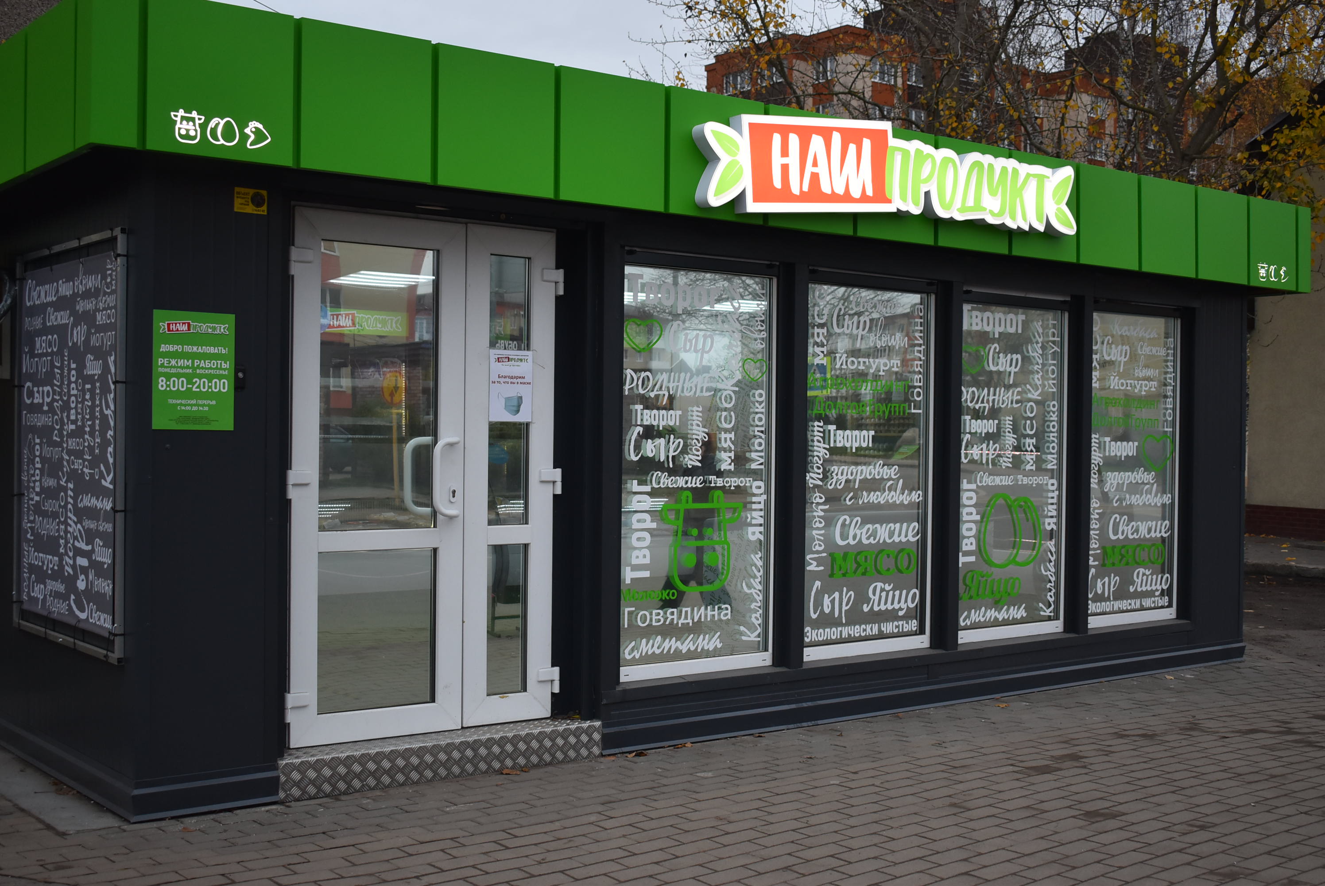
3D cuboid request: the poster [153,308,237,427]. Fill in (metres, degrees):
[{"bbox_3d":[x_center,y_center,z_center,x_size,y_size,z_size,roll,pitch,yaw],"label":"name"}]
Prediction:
[{"bbox_3d":[-1.655,-0.253,5.479,0.298,0.418,0.010,0,0,-38],"label":"poster"}]

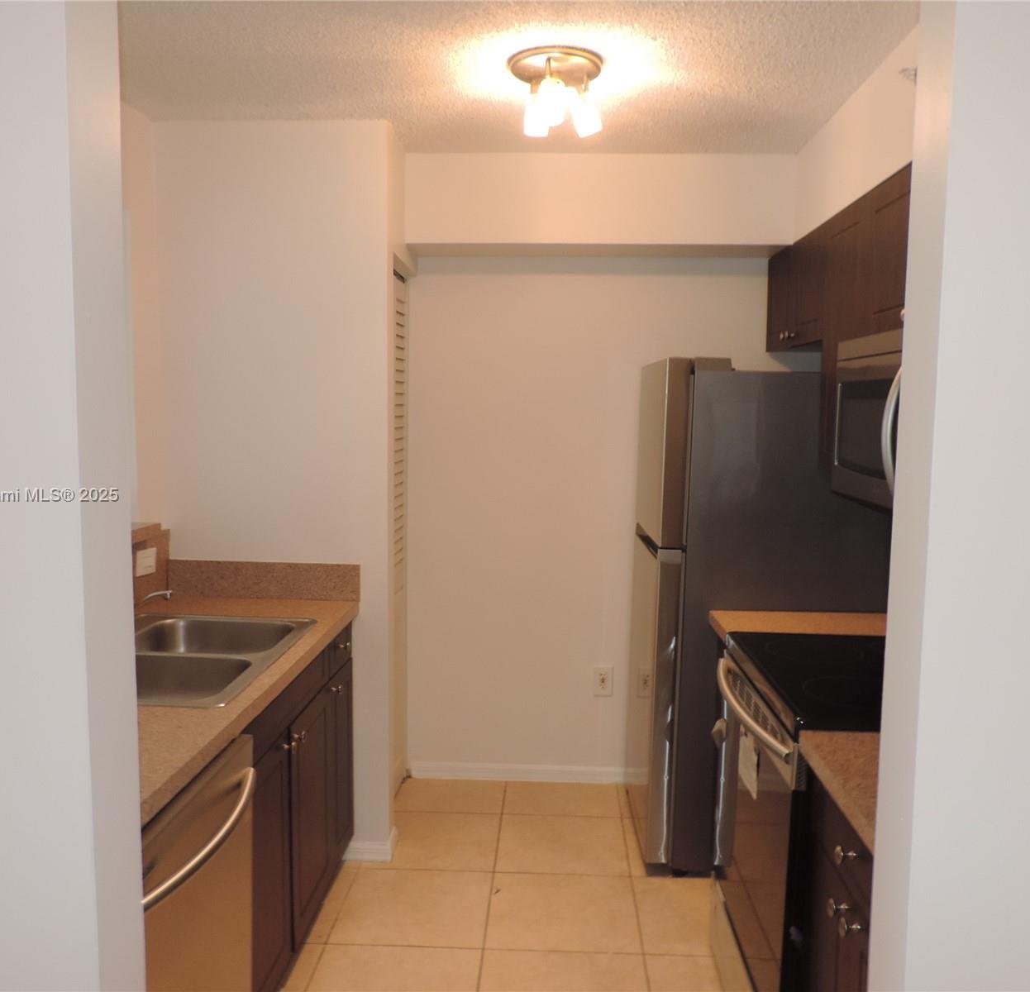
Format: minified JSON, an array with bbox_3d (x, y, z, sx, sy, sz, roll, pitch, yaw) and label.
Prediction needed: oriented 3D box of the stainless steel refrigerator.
[{"bbox_3d":[0.851,0.389,3.323,0.793,1.715,0.725,1,5,3],"label":"stainless steel refrigerator"}]

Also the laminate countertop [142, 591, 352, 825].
[{"bbox_3d":[-0.889,0.441,2.223,0.662,0.038,1.770,1,5,3],"label":"laminate countertop"}]

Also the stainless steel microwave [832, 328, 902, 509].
[{"bbox_3d":[1.044,-0.178,2.173,0.400,0.415,0.760,1,5,3],"label":"stainless steel microwave"}]

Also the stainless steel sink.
[{"bbox_3d":[-0.895,0.500,2.386,0.565,0.193,0.835,1,5,3],"label":"stainless steel sink"}]

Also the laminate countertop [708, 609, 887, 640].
[{"bbox_3d":[0.943,0.408,2.793,0.642,0.038,0.315,1,5,3],"label":"laminate countertop"}]

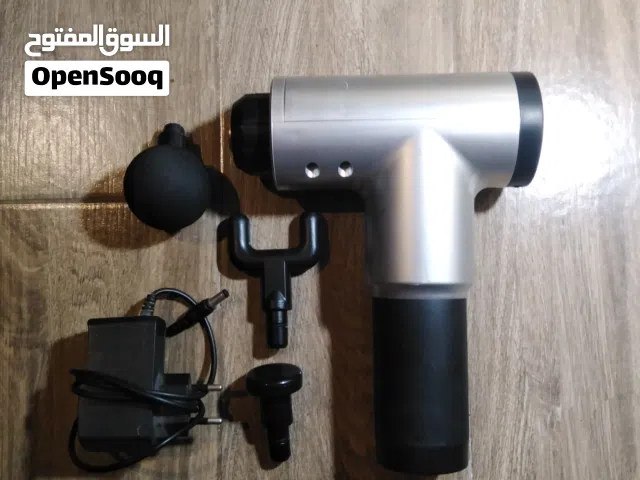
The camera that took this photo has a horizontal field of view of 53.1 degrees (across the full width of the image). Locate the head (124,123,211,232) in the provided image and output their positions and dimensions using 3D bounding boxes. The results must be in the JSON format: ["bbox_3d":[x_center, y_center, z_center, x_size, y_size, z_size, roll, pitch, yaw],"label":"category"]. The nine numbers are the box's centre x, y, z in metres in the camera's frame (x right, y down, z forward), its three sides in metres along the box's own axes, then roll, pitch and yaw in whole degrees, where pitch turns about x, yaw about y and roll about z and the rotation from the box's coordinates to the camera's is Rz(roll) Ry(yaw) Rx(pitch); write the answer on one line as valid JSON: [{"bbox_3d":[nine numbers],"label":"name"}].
[{"bbox_3d":[-0.090,-0.040,0.384,0.050,0.050,0.071,0,63,2],"label":"head"}]

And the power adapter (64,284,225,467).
[{"bbox_3d":[-0.099,0.081,0.371,0.089,0.039,0.102,0,83,2],"label":"power adapter"}]

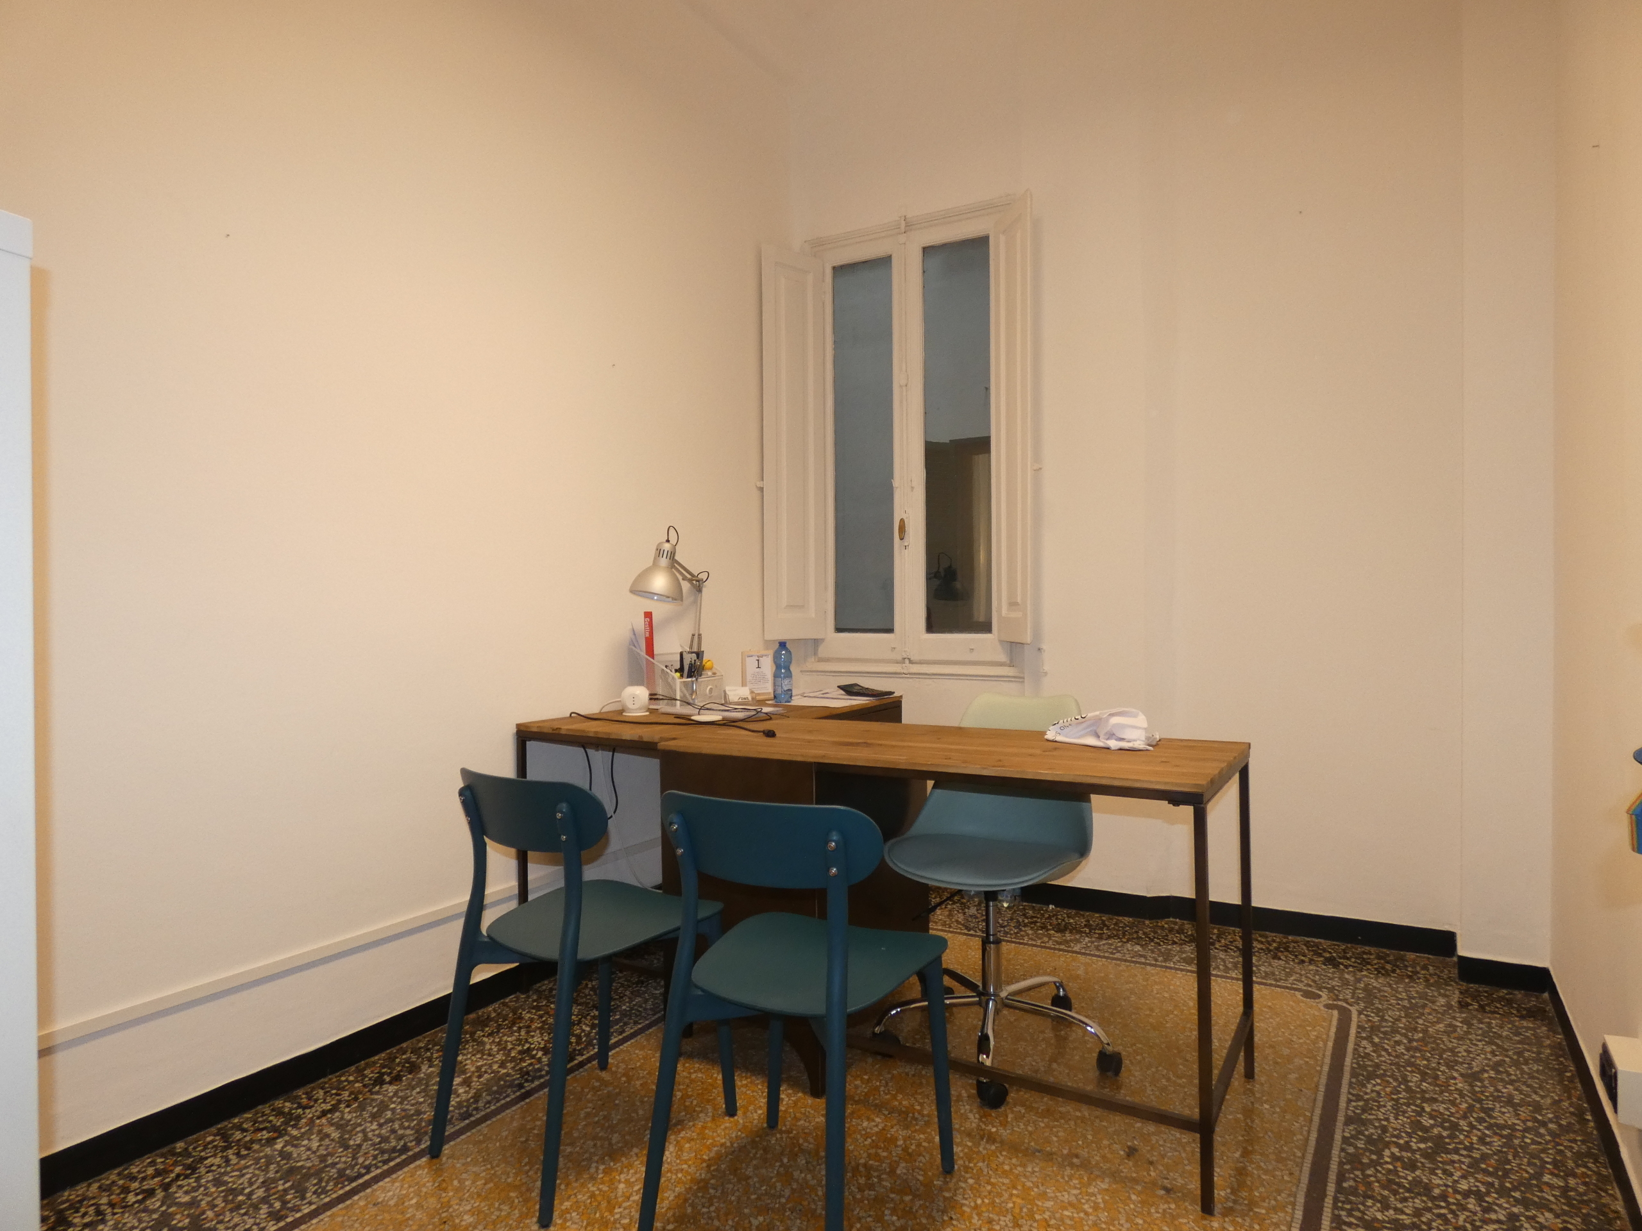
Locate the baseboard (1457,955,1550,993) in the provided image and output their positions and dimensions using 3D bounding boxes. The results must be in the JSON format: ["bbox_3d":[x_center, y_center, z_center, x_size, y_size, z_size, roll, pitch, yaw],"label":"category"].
[{"bbox_3d":[1.913,1.009,2.664,0.210,0.073,0.025,0,0,25],"label":"baseboard"}]

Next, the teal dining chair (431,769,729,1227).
[{"bbox_3d":[-0.480,0.684,1.939,0.450,0.770,0.520,0,0,36],"label":"teal dining chair"}]

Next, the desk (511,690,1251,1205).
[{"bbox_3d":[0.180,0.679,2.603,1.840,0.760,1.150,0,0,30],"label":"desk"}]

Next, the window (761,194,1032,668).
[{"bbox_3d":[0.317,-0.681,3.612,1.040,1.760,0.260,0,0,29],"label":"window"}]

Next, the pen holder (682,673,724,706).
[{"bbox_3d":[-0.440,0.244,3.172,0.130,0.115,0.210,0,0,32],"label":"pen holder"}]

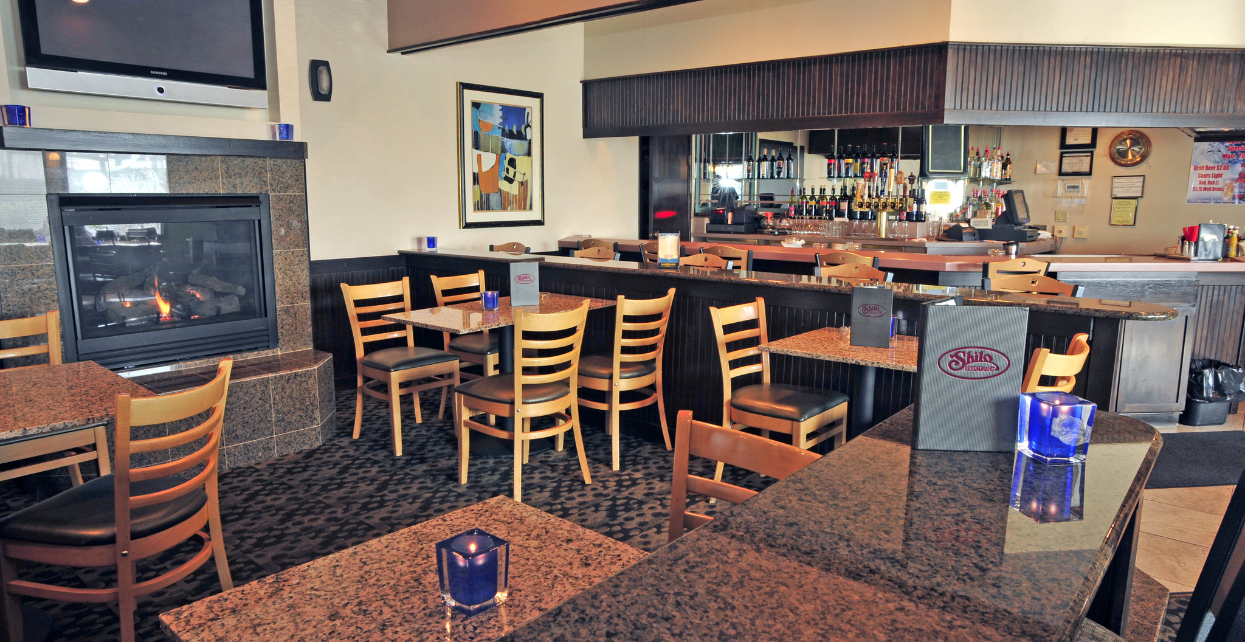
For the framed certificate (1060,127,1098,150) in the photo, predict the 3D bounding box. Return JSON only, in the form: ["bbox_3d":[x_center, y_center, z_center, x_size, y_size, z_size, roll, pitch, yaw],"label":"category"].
[{"bbox_3d":[4.764,-1.928,8.293,0.334,0.265,0.020,9,13,41],"label":"framed certificate"}]

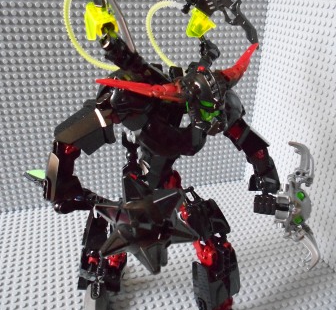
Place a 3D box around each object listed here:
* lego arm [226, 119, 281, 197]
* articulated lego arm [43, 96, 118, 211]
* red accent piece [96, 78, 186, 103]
[{"bbox_3d":[0.067,0.002,0.267,0.034,0.054,0.047,-9,28,-23],"label":"lego arm"},{"bbox_3d":[-0.062,0.001,0.240,0.055,0.079,0.047,-9,28,-23],"label":"articulated lego arm"},{"bbox_3d":[-0.017,-0.044,0.229,0.063,0.015,0.013,2,25,0],"label":"red accent piece"}]

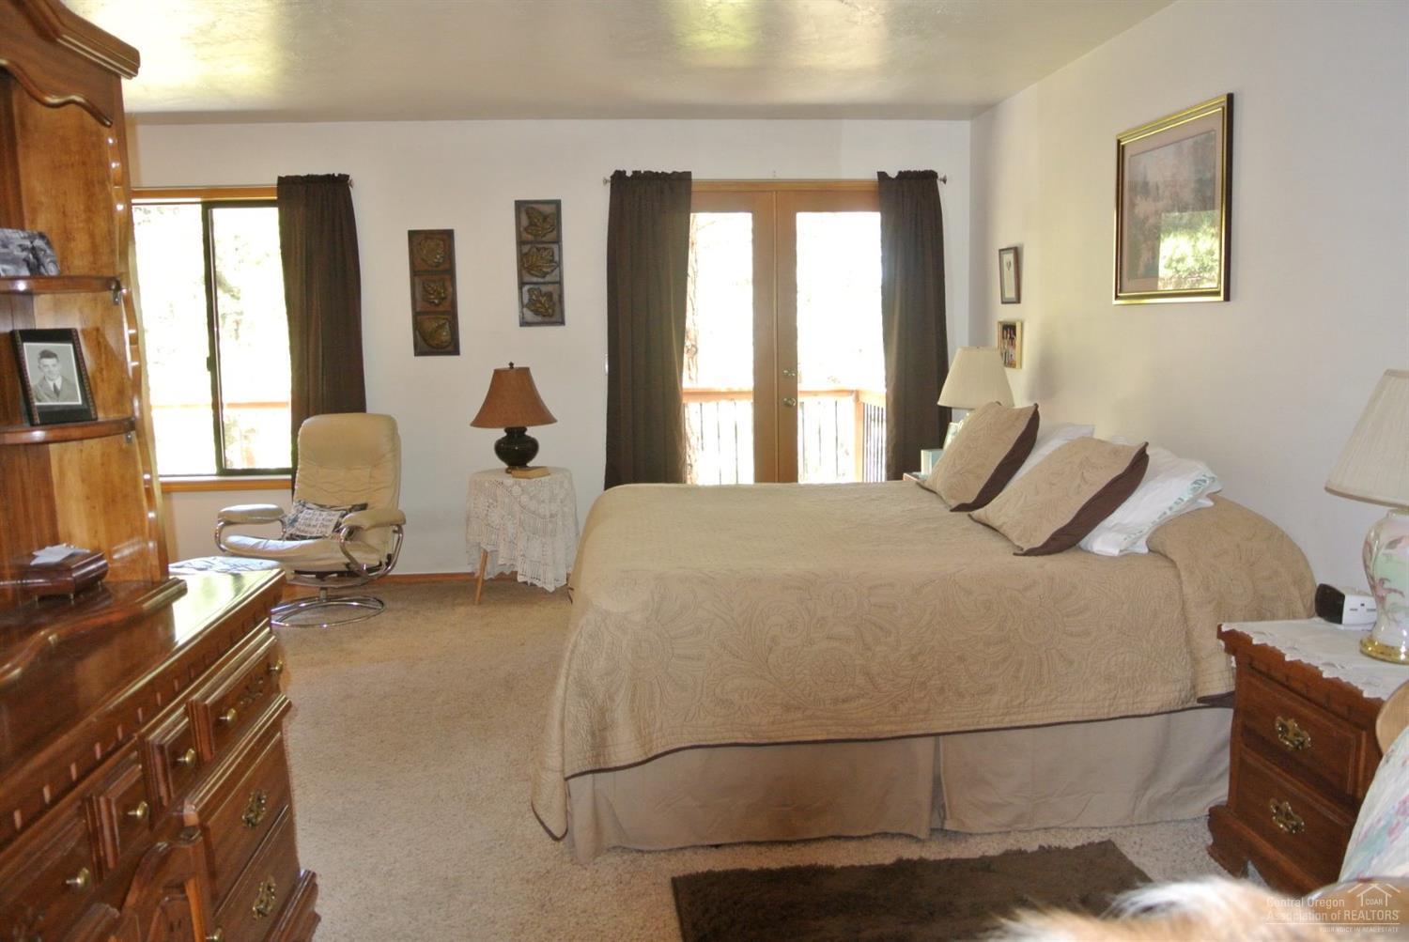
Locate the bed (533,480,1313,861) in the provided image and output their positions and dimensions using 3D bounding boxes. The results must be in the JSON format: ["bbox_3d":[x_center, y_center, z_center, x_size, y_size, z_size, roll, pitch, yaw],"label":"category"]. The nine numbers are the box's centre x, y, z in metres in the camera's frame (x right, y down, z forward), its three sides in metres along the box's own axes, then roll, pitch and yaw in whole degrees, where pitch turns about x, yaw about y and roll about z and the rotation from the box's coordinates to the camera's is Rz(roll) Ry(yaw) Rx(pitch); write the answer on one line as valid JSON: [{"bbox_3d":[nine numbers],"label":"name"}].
[{"bbox_3d":[0.573,0.434,3.597,2.180,0.800,1.660,-2,7,-5],"label":"bed"}]

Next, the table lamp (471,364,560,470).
[{"bbox_3d":[-0.970,-0.274,5.644,0.440,0.560,0.440,-2,7,-5],"label":"table lamp"}]

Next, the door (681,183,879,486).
[{"bbox_3d":[0.389,-0.490,5.958,1.620,2.100,0.100,-1,7,-5],"label":"door"}]

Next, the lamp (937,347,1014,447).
[{"bbox_3d":[1.272,-0.266,5.155,0.370,0.635,0.370,-2,7,-5],"label":"lamp"}]

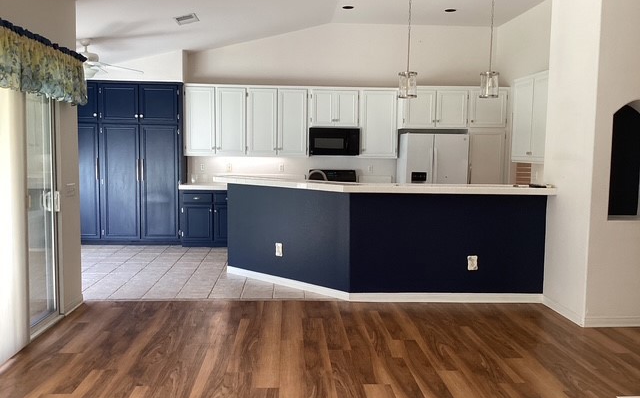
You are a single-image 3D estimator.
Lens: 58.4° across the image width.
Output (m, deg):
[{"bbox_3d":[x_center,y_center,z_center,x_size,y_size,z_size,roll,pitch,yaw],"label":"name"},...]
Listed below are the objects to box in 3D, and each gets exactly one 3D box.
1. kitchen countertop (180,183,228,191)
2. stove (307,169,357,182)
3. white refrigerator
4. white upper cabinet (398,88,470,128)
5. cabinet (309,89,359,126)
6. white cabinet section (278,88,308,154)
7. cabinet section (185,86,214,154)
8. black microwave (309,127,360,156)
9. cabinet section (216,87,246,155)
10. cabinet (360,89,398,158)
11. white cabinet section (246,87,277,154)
[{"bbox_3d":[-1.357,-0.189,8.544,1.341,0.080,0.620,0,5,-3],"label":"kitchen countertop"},{"bbox_3d":[0.203,0.139,8.620,0.760,1.135,0.680,0,5,-3],"label":"stove"},{"bbox_3d":[1.663,-0.120,8.614,0.903,1.691,0.770,0,5,-3],"label":"white refrigerator"},{"bbox_3d":[1.644,-1.343,8.571,0.969,0.615,0.700,0,5,-3],"label":"white upper cabinet"},{"bbox_3d":[0.203,-1.377,8.673,0.765,0.585,0.330,0,5,-3],"label":"cabinet"},{"bbox_3d":[-0.410,-1.163,8.763,0.464,1.033,0.320,0,5,-3],"label":"white cabinet section"},{"bbox_3d":[-1.792,-1.174,8.685,0.457,1.033,0.320,0,5,-3],"label":"cabinet section"},{"bbox_3d":[0.208,-0.862,8.683,0.747,0.412,0.400,0,5,-3],"label":"black microwave"},{"bbox_3d":[-1.333,-1.170,8.711,0.464,1.033,0.320,0,5,-3],"label":"cabinet section"},{"bbox_3d":[0.869,-1.145,8.731,0.566,1.053,0.330,0,5,-3],"label":"cabinet"},{"bbox_3d":[-0.871,-1.167,8.737,0.460,1.033,0.320,0,5,-3],"label":"white cabinet section"}]

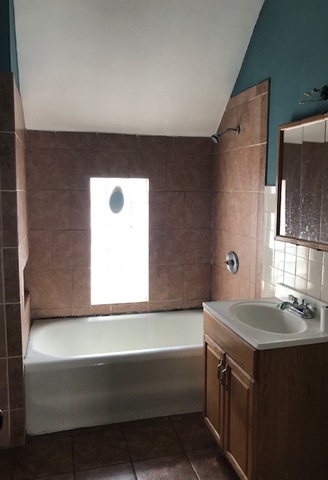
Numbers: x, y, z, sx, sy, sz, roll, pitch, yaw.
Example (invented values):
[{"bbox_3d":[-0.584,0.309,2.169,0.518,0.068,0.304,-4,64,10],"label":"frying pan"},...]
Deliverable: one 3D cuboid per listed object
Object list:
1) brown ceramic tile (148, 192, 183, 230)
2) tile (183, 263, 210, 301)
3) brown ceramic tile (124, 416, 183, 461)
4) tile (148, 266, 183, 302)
[{"bbox_3d":[0.025,-0.245,3.197,0.300,0.307,0.015,-1,7,-15],"label":"brown ceramic tile"},{"bbox_3d":[0.278,0.358,3.334,0.236,0.304,0.010,-1,6,-16],"label":"tile"},{"bbox_3d":[-0.068,1.196,2.331,0.308,0.015,0.353,-1,7,-15],"label":"brown ceramic tile"},{"bbox_3d":[0.018,0.363,3.261,0.295,0.304,0.010,-1,6,-16],"label":"tile"}]

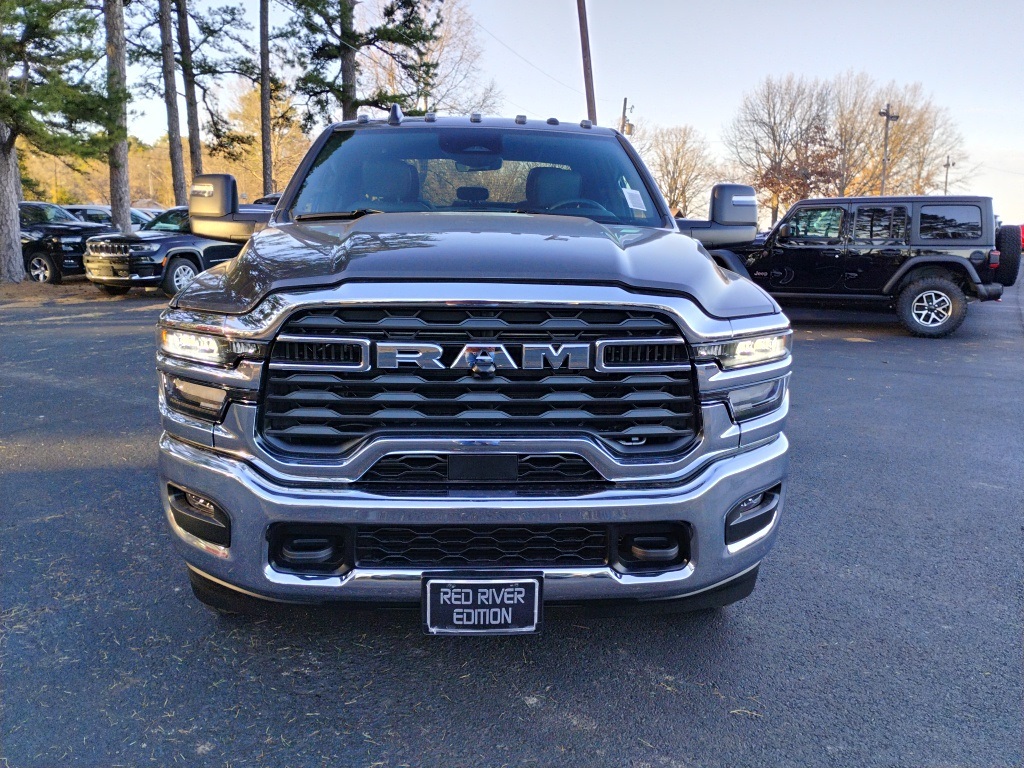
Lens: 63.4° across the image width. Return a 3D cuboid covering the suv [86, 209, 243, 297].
[{"bbox_3d":[-6.279,-2.765,16.174,1.970,1.800,5.000,5,13,18],"label":"suv"}]

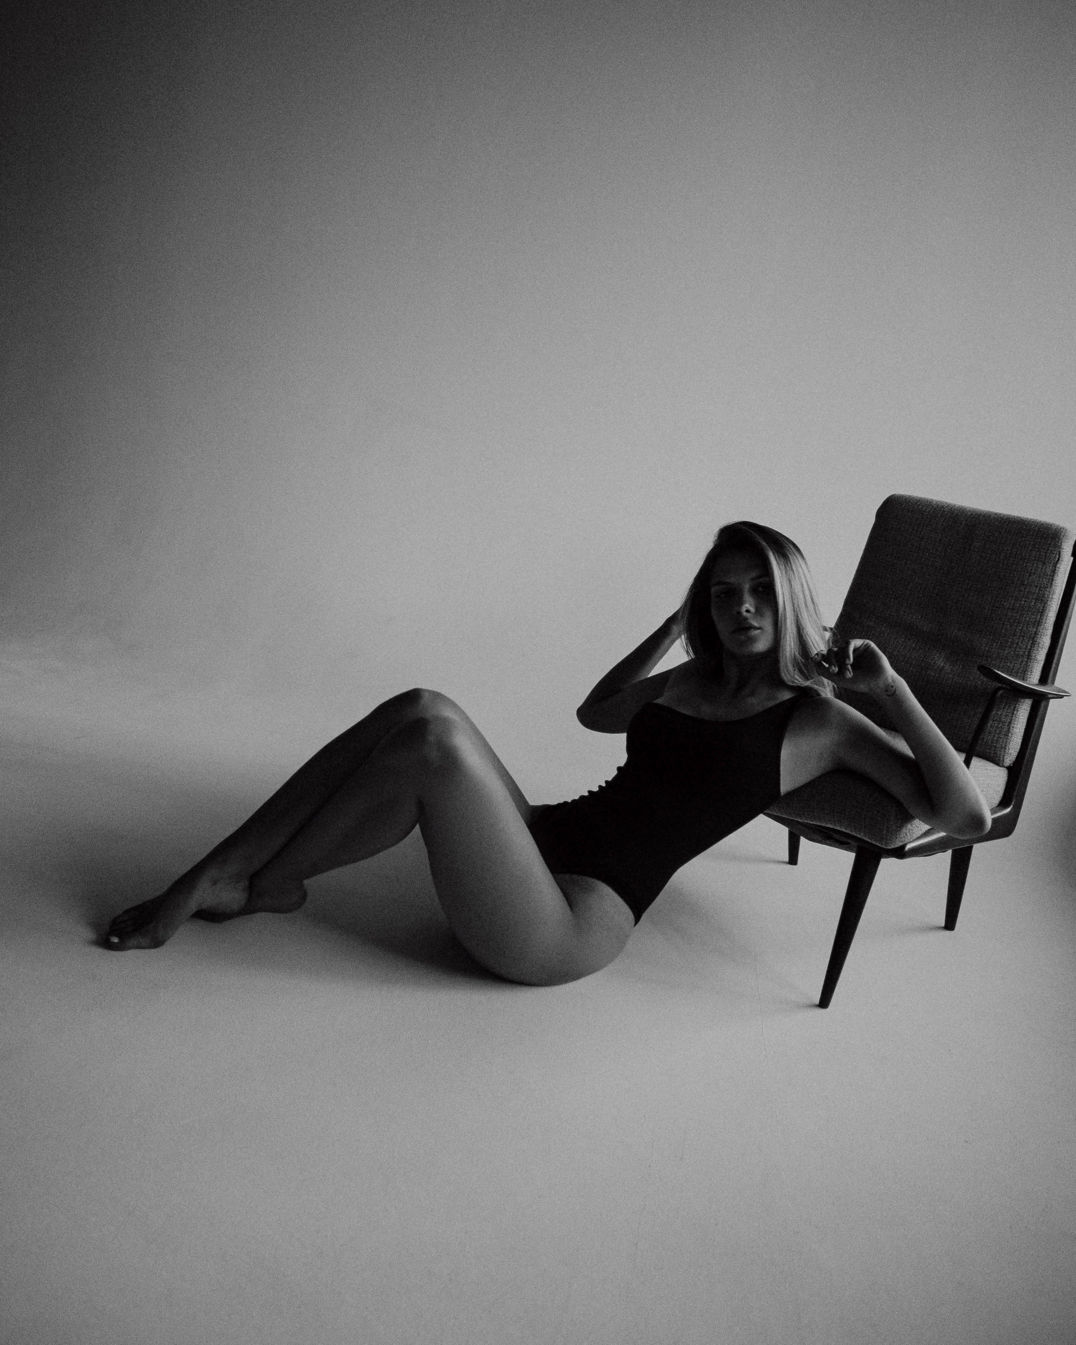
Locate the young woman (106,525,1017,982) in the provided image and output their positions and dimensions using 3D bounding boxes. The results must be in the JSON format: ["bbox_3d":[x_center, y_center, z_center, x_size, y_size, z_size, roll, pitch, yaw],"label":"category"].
[{"bbox_3d":[-0.020,0.116,2.189,1.420,0.710,0.840,-4,15,-14],"label":"young woman"}]

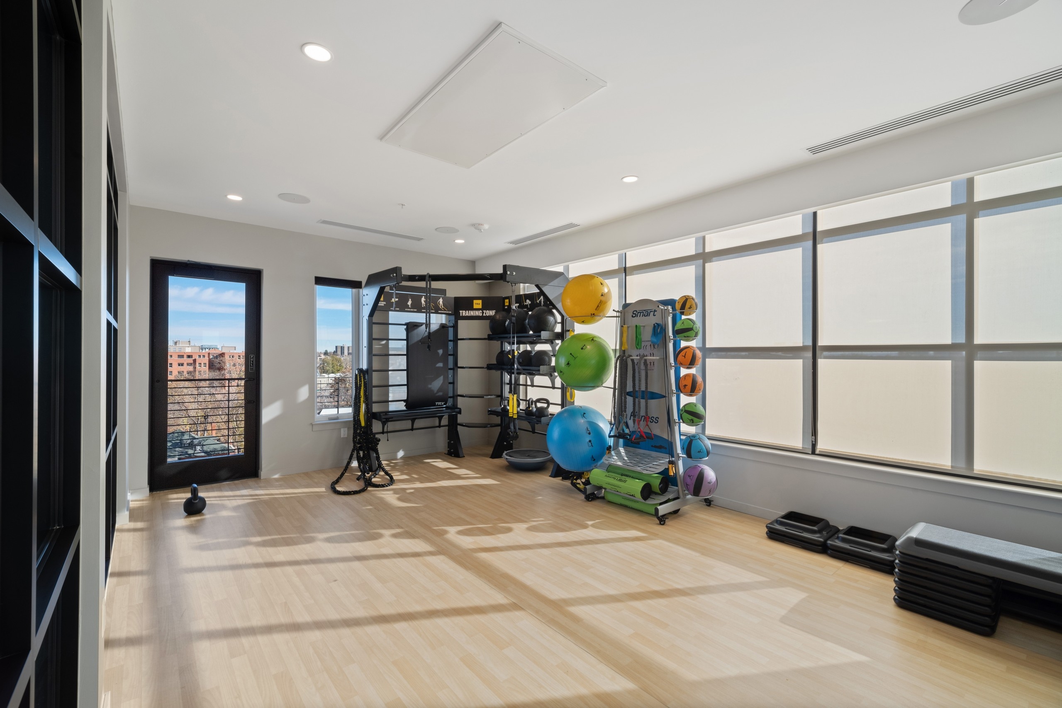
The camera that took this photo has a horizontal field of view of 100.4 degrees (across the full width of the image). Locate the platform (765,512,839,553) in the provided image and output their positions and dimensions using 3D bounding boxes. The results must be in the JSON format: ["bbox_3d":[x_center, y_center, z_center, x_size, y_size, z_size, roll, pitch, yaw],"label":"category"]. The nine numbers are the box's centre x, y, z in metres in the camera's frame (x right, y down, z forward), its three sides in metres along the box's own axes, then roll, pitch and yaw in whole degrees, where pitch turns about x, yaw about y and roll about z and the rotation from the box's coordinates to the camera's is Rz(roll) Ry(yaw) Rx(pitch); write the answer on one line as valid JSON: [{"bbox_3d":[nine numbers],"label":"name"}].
[{"bbox_3d":[2.130,1.383,3.457,0.405,0.140,0.410,0,0,-40],"label":"platform"}]

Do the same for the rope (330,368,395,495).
[{"bbox_3d":[-1.936,0.817,5.001,0.700,1.260,0.760,0,0,-40],"label":"rope"}]

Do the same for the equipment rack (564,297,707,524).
[{"bbox_3d":[0.992,0.467,4.456,0.780,1.970,1.620,0,0,-40],"label":"equipment rack"}]

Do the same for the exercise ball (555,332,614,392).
[{"bbox_3d":[0.589,0.087,4.870,0.650,0.650,0.650,0,0,0],"label":"exercise ball"}]

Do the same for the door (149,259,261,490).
[{"bbox_3d":[-3.533,0.229,4.857,0.985,2.420,0.110,0,0,-40],"label":"door"}]

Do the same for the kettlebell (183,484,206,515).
[{"bbox_3d":[-3.071,1.316,4.041,0.205,0.252,0.200,0,0,-40],"label":"kettlebell"}]

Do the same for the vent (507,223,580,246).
[{"bbox_3d":[0.120,-1.489,5.498,0.165,0.030,1.220,0,0,-40],"label":"vent"}]

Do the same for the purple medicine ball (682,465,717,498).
[{"bbox_3d":[1.460,1.098,3.829,0.285,0.285,0.285,0,0,0],"label":"purple medicine ball"}]

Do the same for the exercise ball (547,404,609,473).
[{"bbox_3d":[0.527,0.944,4.937,0.735,0.735,0.735,0,0,0],"label":"exercise ball"}]

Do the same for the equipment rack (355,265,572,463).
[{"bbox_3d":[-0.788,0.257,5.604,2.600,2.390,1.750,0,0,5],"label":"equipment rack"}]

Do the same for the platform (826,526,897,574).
[{"bbox_3d":[2.397,1.383,3.140,0.405,0.140,0.410,0,0,-40],"label":"platform"}]

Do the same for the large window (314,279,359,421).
[{"bbox_3d":[-2.510,-0.059,5.738,0.580,1.800,0.120,0,0,-40],"label":"large window"}]

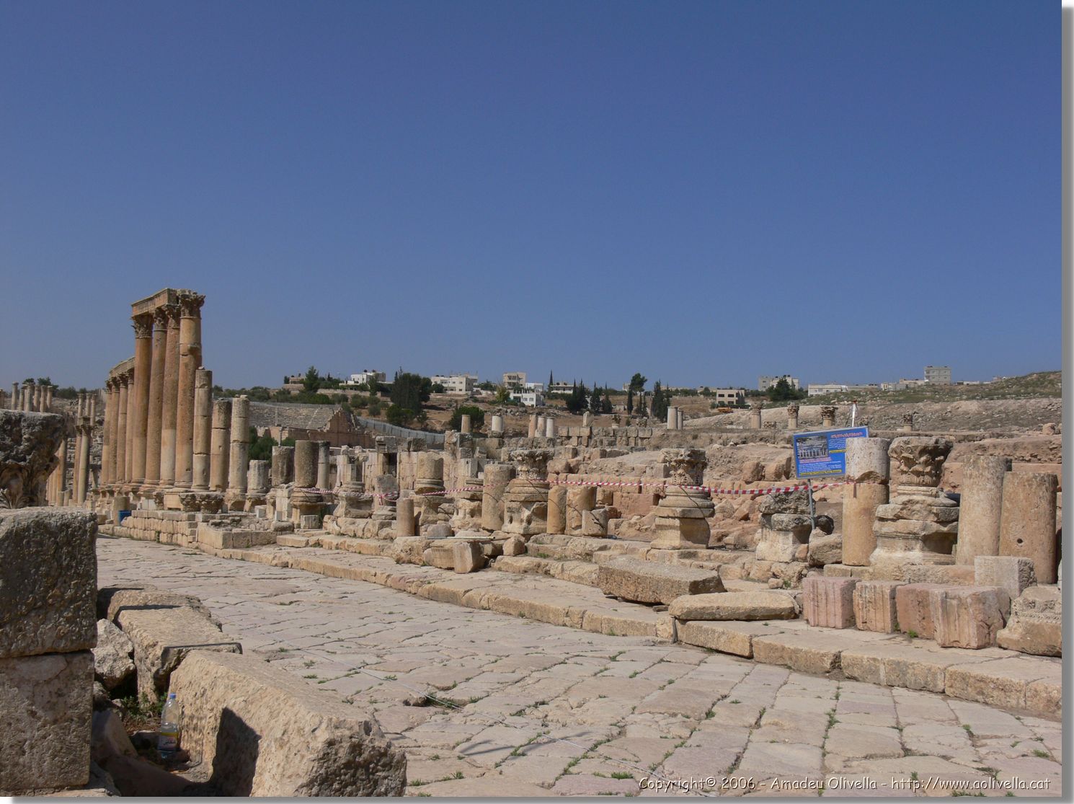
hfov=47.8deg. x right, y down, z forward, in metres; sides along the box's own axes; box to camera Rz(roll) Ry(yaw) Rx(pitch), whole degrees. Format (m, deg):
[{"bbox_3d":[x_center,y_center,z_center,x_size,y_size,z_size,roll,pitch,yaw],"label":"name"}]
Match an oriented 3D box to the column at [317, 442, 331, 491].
[{"bbox_3d":[-8.807,2.659,50.000,0.500,2.050,0.500,4,-4,-32],"label":"column"}]

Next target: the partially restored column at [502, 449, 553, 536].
[{"bbox_3d":[-0.193,1.792,24.751,0.700,1.750,0.700,3,-4,-31],"label":"partially restored column"}]

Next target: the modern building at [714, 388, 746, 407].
[{"bbox_3d":[83.434,-1.528,522.000,12.000,7.300,11.000,1,-3,7],"label":"modern building"}]

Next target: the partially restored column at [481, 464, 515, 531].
[{"bbox_3d":[-0.921,2.249,28.600,0.730,1.600,0.730,2,-2,0],"label":"partially restored column"}]

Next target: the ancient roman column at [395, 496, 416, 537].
[{"bbox_3d":[-2.524,2.201,23.423,0.350,0.780,0.350,3,-4,-31],"label":"ancient roman column"}]

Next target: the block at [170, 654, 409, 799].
[{"bbox_3d":[-1.260,1.596,5.700,0.560,0.560,1.900,3,-2,-32],"label":"block"}]

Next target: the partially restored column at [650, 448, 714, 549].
[{"bbox_3d":[2.754,1.808,23.000,1.000,1.870,1.000,3,-2,-32],"label":"partially restored column"}]

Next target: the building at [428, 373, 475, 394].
[{"bbox_3d":[-36.994,-7.160,535.000,18.000,8.500,12.000,2,-2,16],"label":"building"}]

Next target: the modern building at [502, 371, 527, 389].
[{"bbox_3d":[-10.592,-10.188,580.000,10.800,9.000,11.000,2,-2,-3],"label":"modern building"}]

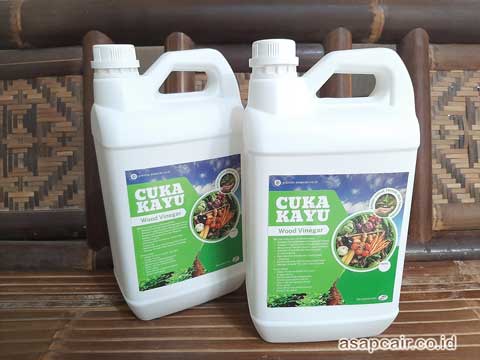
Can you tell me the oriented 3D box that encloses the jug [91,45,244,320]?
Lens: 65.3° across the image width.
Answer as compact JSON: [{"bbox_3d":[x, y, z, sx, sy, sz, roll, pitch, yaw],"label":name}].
[{"bbox_3d":[-0.085,-0.002,0.483,0.175,0.324,0.123,-10,21,-25],"label":"jug"}]

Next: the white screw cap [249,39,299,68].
[{"bbox_3d":[0.034,-0.127,0.374,0.051,0.023,0.051,-1,18,0],"label":"white screw cap"}]

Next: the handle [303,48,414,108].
[{"bbox_3d":[0.119,-0.107,0.385,0.113,0.053,0.043,-2,18,-2],"label":"handle"}]

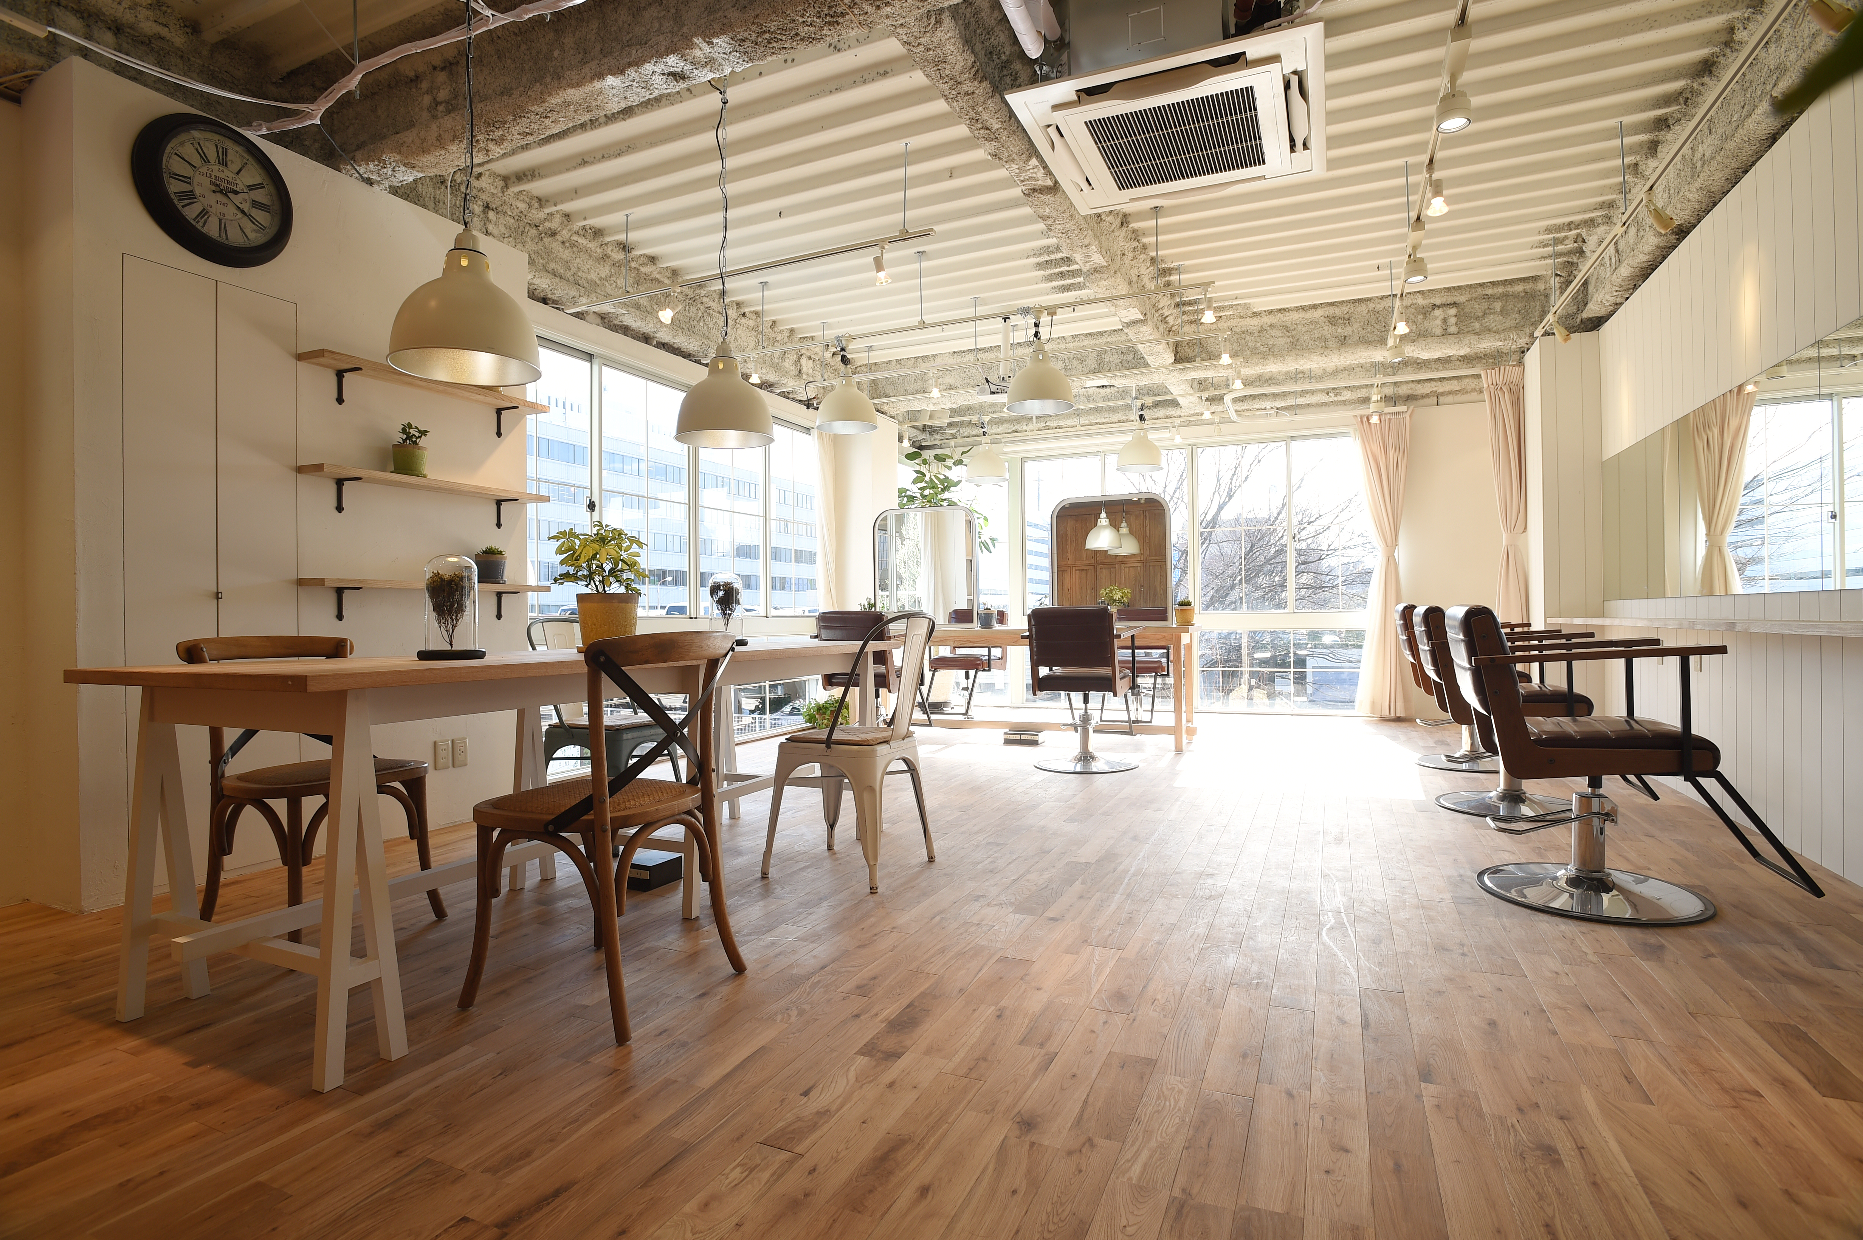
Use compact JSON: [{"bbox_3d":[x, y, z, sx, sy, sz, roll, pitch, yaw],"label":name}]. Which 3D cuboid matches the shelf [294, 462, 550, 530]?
[{"bbox_3d":[-1.939,-0.466,3.469,0.158,0.152,0.945,0,0,26],"label":"shelf"}]

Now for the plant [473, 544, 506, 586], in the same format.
[{"bbox_3d":[-1.852,-0.228,3.697,0.120,0.168,0.120,0,0,25],"label":"plant"}]

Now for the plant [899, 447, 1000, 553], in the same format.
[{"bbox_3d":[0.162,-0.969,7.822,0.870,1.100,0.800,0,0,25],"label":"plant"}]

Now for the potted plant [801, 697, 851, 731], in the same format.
[{"bbox_3d":[-0.749,0.692,6.373,0.334,0.274,0.334,0,0,0],"label":"potted plant"}]

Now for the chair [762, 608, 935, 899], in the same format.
[{"bbox_3d":[-0.256,0.411,2.978,0.490,0.865,0.440,0,0,25],"label":"chair"}]

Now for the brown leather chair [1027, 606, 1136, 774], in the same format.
[{"bbox_3d":[0.892,0.384,4.993,0.610,0.890,0.850,0,0,25],"label":"brown leather chair"}]

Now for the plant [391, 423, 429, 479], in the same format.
[{"bbox_3d":[-1.998,-0.645,3.365,0.124,0.217,0.124,0,0,25],"label":"plant"}]

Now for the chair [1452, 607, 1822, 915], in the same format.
[{"bbox_3d":[2.083,0.391,2.689,0.874,0.896,0.634,0,0,25],"label":"chair"}]

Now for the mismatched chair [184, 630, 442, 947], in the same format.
[{"bbox_3d":[-1.661,0.440,2.393,0.500,0.815,0.470,0,0,25],"label":"mismatched chair"}]

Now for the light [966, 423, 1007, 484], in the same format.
[{"bbox_3d":[0.437,-1.313,6.916,0.343,0.463,0.343,0,0,0],"label":"light"}]

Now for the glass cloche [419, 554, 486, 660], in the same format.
[{"bbox_3d":[-1.210,-0.032,2.220,0.172,0.262,0.172,0,0,25],"label":"glass cloche"}]

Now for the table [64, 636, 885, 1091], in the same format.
[{"bbox_3d":[-0.963,0.469,2.688,0.824,0.750,2.254,0,0,25],"label":"table"}]

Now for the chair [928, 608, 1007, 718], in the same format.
[{"bbox_3d":[0.309,0.375,7.094,0.610,0.890,0.850,0,0,25],"label":"chair"}]

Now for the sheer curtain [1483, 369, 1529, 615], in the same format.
[{"bbox_3d":[3.851,-0.448,5.910,0.275,2.490,0.170,0,0,25],"label":"sheer curtain"}]

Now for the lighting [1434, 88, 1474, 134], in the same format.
[{"bbox_3d":[1.511,-1.470,2.542,0.089,0.087,0.089,0,0,25],"label":"lighting"}]

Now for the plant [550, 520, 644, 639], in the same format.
[{"bbox_3d":[-0.987,-0.097,2.610,0.290,0.390,0.295,0,0,25],"label":"plant"}]

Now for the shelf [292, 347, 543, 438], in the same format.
[{"bbox_3d":[-1.989,-0.873,3.548,0.163,0.153,0.964,0,0,25],"label":"shelf"}]

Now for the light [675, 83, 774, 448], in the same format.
[{"bbox_3d":[-0.745,-1.286,3.160,0.346,1.285,0.346,0,0,0],"label":"light"}]

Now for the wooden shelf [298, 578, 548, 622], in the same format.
[{"bbox_3d":[-1.952,-0.068,3.482,0.152,0.146,0.950,0,0,25],"label":"wooden shelf"}]

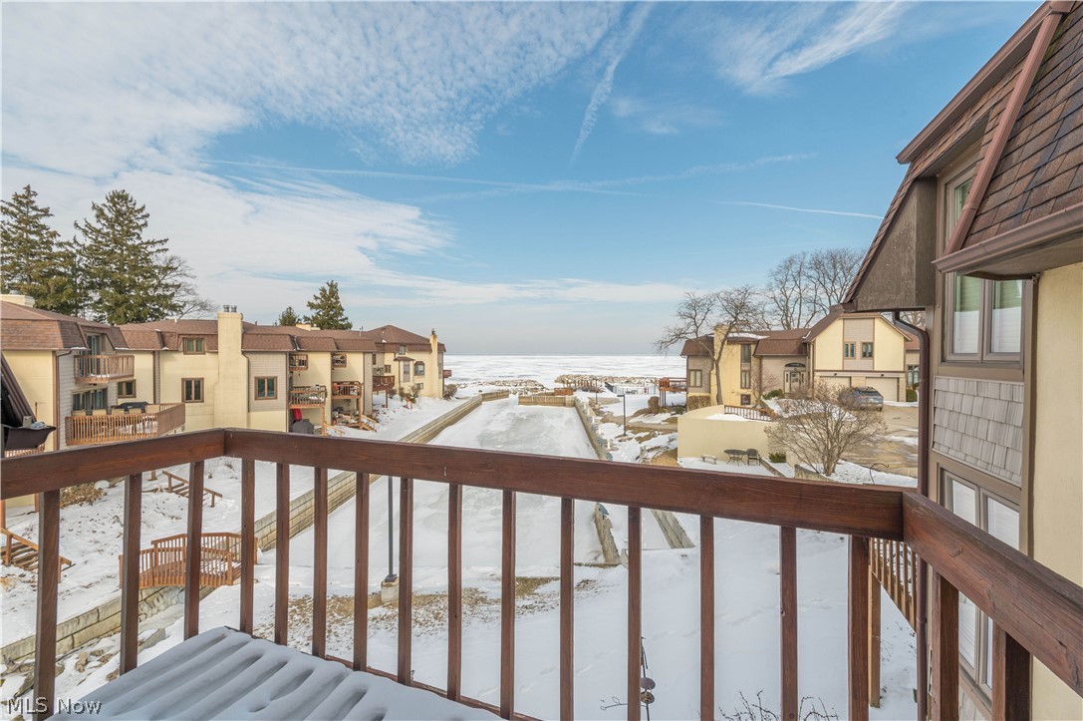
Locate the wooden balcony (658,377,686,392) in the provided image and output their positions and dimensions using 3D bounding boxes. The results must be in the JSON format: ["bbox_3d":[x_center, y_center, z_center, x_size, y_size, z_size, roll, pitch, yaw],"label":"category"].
[{"bbox_3d":[14.100,2.503,45.037,3.500,1.300,2.500,0,1,19],"label":"wooden balcony"}]

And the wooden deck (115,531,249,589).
[{"bbox_3d":[-10.850,6.128,13.032,3.300,1.200,1.350,0,1,-3],"label":"wooden deck"}]

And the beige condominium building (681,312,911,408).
[{"bbox_3d":[23.900,-0.065,42.603,18.800,8.800,10.400,0,1,19],"label":"beige condominium building"}]

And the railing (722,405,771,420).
[{"bbox_3d":[15.600,4.013,32.256,3.900,1.080,1.000,0,1,19],"label":"railing"}]

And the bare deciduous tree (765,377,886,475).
[{"bbox_3d":[12.750,2.975,18.841,5.300,4.250,4.800,0,1,0],"label":"bare deciduous tree"}]

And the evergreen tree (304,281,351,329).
[{"bbox_3d":[-32.500,-4.298,63.949,8.000,15.900,8.000,0,1,0],"label":"evergreen tree"}]

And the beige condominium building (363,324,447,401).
[{"bbox_3d":[-19.800,0.458,56.011,11.500,10.200,12.000,0,1,20],"label":"beige condominium building"}]

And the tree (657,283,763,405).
[{"bbox_3d":[14.500,-0.931,36.291,9.200,10.900,8.000,0,1,0],"label":"tree"}]

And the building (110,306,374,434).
[{"bbox_3d":[-21.600,1.190,32.819,10.000,8.750,21.000,0,1,6],"label":"building"}]

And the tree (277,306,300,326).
[{"bbox_3d":[-44.500,-3.081,73.966,6.000,13.200,6.000,0,1,0],"label":"tree"}]

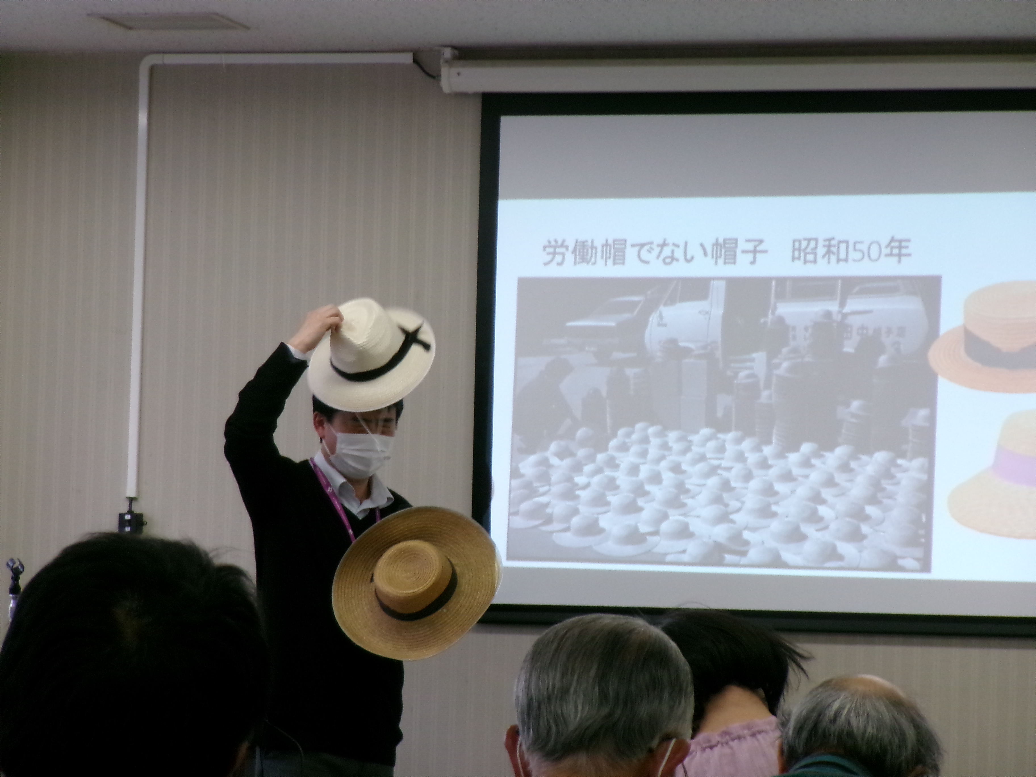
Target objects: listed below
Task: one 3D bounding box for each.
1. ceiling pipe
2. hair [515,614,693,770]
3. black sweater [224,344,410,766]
[{"bbox_3d":[-0.624,-0.284,10.646,0.732,1.125,0.030,0,-3,17],"label":"ceiling pipe"},{"bbox_3d":[0.085,0.300,4.200,0.174,0.165,0.195,2,-3,19],"label":"hair"},{"bbox_3d":[-0.399,0.345,8.850,0.470,0.880,0.380,3,-3,-30],"label":"black sweater"}]

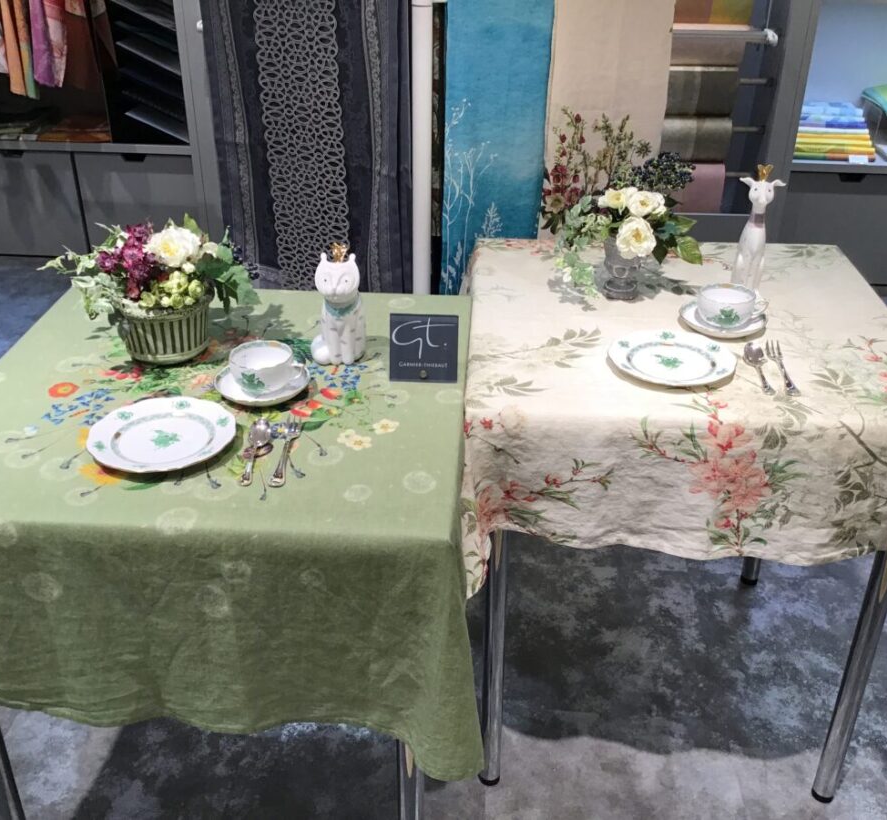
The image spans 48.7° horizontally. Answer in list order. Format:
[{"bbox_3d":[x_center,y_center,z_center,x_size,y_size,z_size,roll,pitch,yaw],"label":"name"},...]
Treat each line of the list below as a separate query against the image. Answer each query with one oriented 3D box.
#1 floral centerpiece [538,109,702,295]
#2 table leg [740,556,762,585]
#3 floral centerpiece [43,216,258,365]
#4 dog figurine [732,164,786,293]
[{"bbox_3d":[0.301,-0.339,1.636,0.265,0.295,0.205,2,28,3],"label":"floral centerpiece"},{"bbox_3d":[0.703,0.065,2.061,0.041,0.742,0.041,2,28,3],"label":"table leg"},{"bbox_3d":[-0.431,-0.189,1.442,0.295,0.205,0.230,2,28,3],"label":"floral centerpiece"},{"bbox_3d":[0.531,-0.306,1.668,0.076,0.213,0.082,3,28,5],"label":"dog figurine"}]

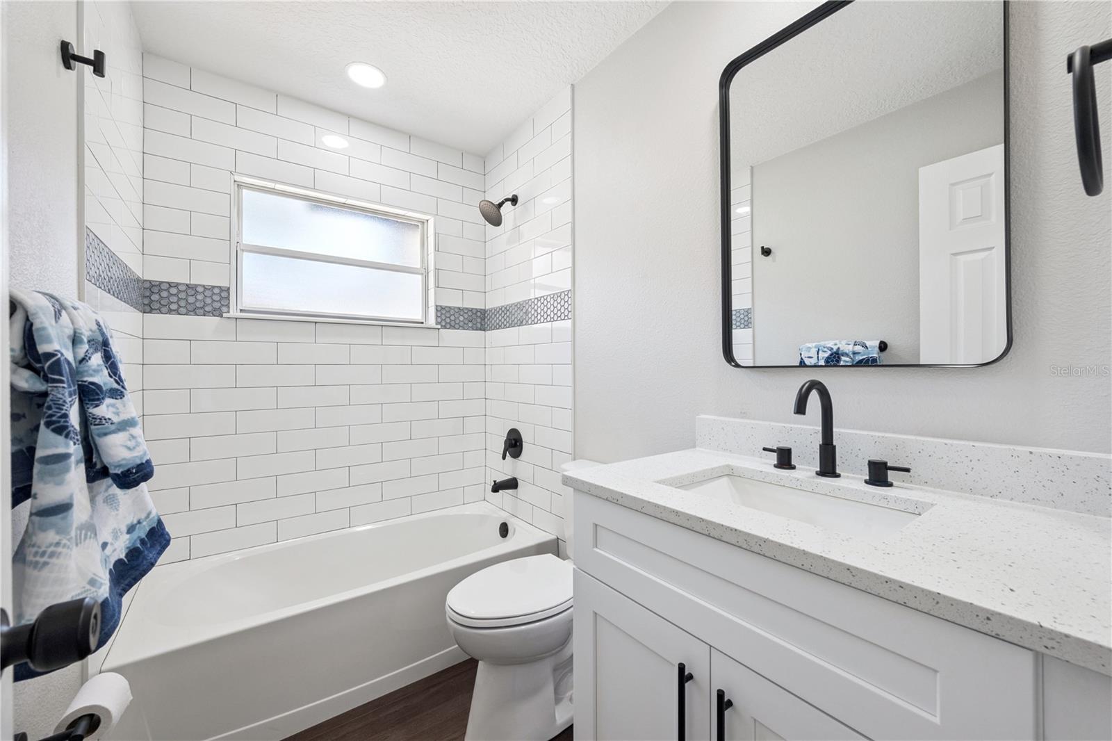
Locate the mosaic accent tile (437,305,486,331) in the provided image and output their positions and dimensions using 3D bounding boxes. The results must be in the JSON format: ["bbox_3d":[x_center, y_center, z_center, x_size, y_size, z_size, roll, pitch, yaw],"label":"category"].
[{"bbox_3d":[-0.551,-0.300,2.512,0.298,0.130,0.010,0,0,-36],"label":"mosaic accent tile"}]

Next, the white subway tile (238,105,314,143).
[{"bbox_3d":[-1.286,-1.123,1.991,0.301,0.099,0.009,0,0,-36],"label":"white subway tile"}]

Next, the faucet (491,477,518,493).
[{"bbox_3d":[-0.277,0.606,2.276,0.140,0.066,0.064,0,0,-36],"label":"faucet"}]

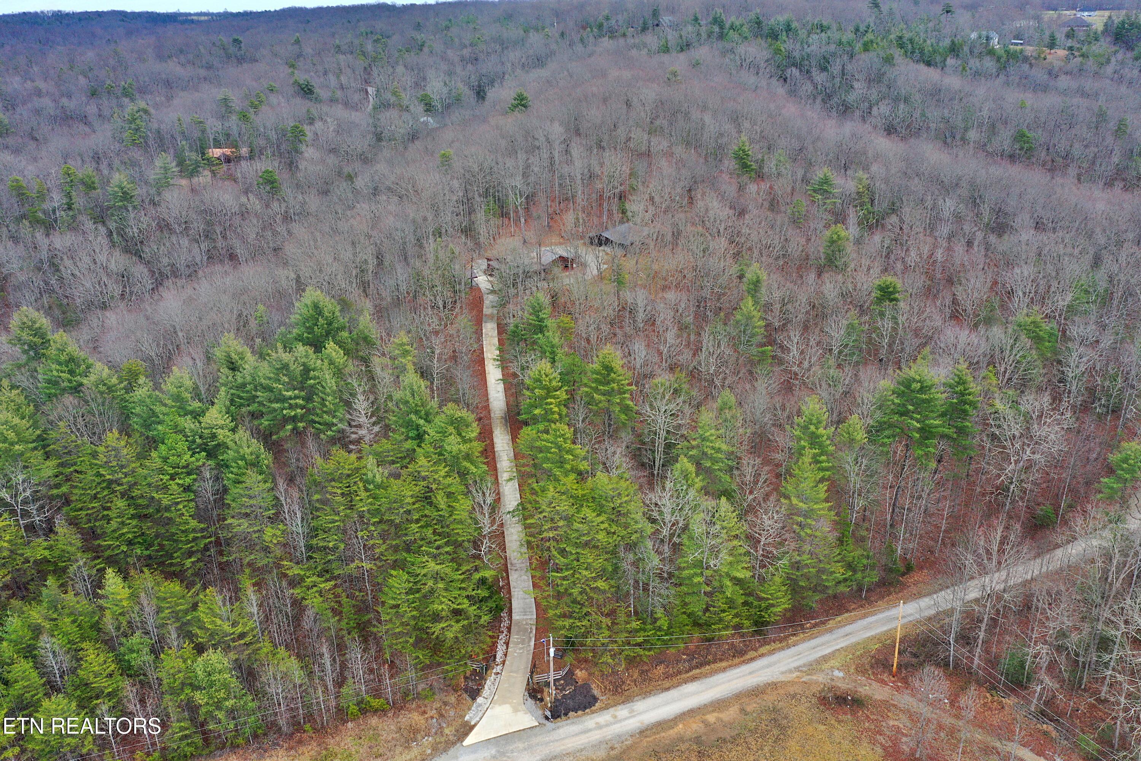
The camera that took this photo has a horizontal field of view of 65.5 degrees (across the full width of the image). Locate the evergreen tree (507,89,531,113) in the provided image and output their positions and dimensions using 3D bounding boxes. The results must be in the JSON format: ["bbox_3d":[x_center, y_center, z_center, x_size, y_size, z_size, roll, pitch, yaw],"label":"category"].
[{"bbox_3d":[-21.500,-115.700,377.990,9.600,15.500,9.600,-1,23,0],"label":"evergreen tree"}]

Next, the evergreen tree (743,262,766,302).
[{"bbox_3d":[40.300,-19.370,190.620,5.360,12.170,5.200,-1,23,0],"label":"evergreen tree"}]

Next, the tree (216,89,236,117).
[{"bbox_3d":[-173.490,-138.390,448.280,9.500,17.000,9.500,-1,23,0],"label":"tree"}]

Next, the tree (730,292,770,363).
[{"bbox_3d":[35.650,-9.640,173.190,7.830,14.410,7.590,-1,23,0],"label":"tree"}]

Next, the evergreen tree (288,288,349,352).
[{"bbox_3d":[-46.860,-7.880,164.230,11.220,19.320,10.880,-1,23,0],"label":"evergreen tree"}]

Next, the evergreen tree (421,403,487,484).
[{"bbox_3d":[-15.750,11.850,121.670,8.600,19.000,8.600,-1,23,0],"label":"evergreen tree"}]

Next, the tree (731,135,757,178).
[{"bbox_3d":[55.230,-69.950,281.990,8.200,15.500,8.200,-1,23,0],"label":"tree"}]

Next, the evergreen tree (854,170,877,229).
[{"bbox_3d":[96.040,-58.800,290.790,7.300,19.500,7.300,7,24,17],"label":"evergreen tree"}]

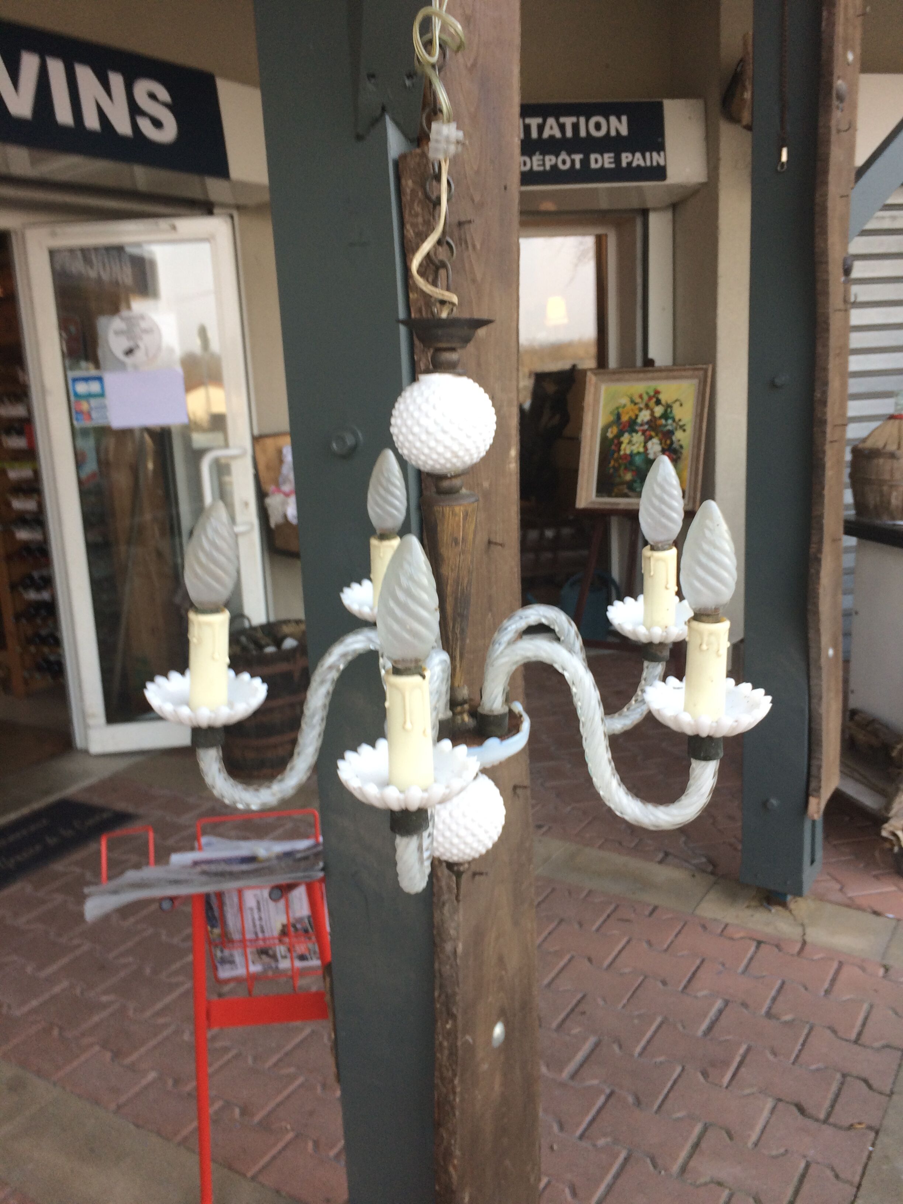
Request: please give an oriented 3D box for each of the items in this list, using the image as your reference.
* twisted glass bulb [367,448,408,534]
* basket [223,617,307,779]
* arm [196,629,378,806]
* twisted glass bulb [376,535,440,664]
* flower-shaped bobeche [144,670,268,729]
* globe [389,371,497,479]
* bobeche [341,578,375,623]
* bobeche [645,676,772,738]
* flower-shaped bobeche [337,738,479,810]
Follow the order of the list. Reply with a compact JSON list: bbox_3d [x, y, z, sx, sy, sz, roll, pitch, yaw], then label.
[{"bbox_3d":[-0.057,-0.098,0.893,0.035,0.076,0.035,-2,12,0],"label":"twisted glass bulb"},{"bbox_3d":[-0.690,0.376,3.904,0.440,0.500,0.440,-2,12,0],"label":"basket"},{"bbox_3d":[-0.096,0.084,0.725,0.172,0.125,0.018,-6,12,-15],"label":"arm"},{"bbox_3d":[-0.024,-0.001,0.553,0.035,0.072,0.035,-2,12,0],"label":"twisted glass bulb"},{"bbox_3d":[-0.168,0.070,0.701,0.081,0.026,0.081,-2,12,0],"label":"flower-shaped bobeche"},{"bbox_3d":[-0.006,-0.126,0.711,0.074,0.071,0.074,-2,12,0],"label":"globe"},{"bbox_3d":[-0.059,0.001,0.915,0.081,0.026,0.081,-2,12,0],"label":"bobeche"},{"bbox_3d":[0.166,0.073,0.656,0.081,0.026,0.081,-2,12,0],"label":"bobeche"},{"bbox_3d":[-0.024,0.103,0.576,0.081,0.026,0.081,-2,12,0],"label":"flower-shaped bobeche"}]

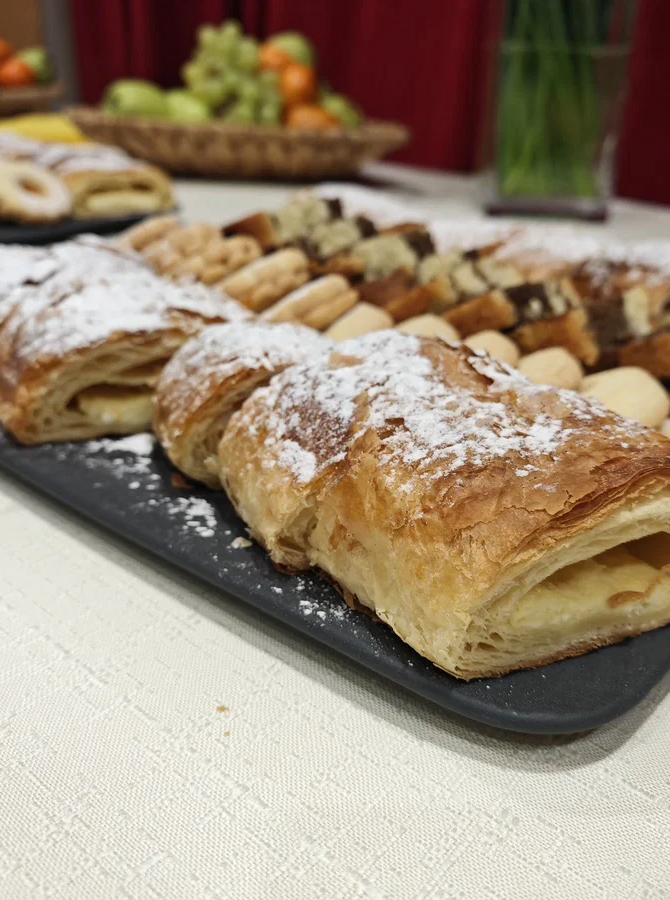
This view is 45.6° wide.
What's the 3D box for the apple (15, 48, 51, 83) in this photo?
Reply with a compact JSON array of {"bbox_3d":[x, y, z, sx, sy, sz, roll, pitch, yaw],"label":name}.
[{"bbox_3d":[-0.540,-0.685,1.420,0.071,0.068,0.071,0,23,0],"label":"apple"}]

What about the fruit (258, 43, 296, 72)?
[{"bbox_3d":[-0.092,-0.632,1.300,0.061,0.056,0.061,0,23,0],"label":"fruit"}]

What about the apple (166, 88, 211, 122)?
[{"bbox_3d":[-0.228,-0.527,1.230,0.071,0.066,0.071,0,23,0],"label":"apple"}]

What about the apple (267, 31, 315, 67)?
[{"bbox_3d":[-0.067,-0.627,1.260,0.074,0.067,0.074,1,27,0],"label":"apple"}]

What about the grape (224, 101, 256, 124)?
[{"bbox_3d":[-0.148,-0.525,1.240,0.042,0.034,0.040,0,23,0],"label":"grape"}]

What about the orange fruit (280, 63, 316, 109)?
[{"bbox_3d":[-0.057,-0.558,1.220,0.062,0.061,0.062,1,27,0],"label":"orange fruit"}]

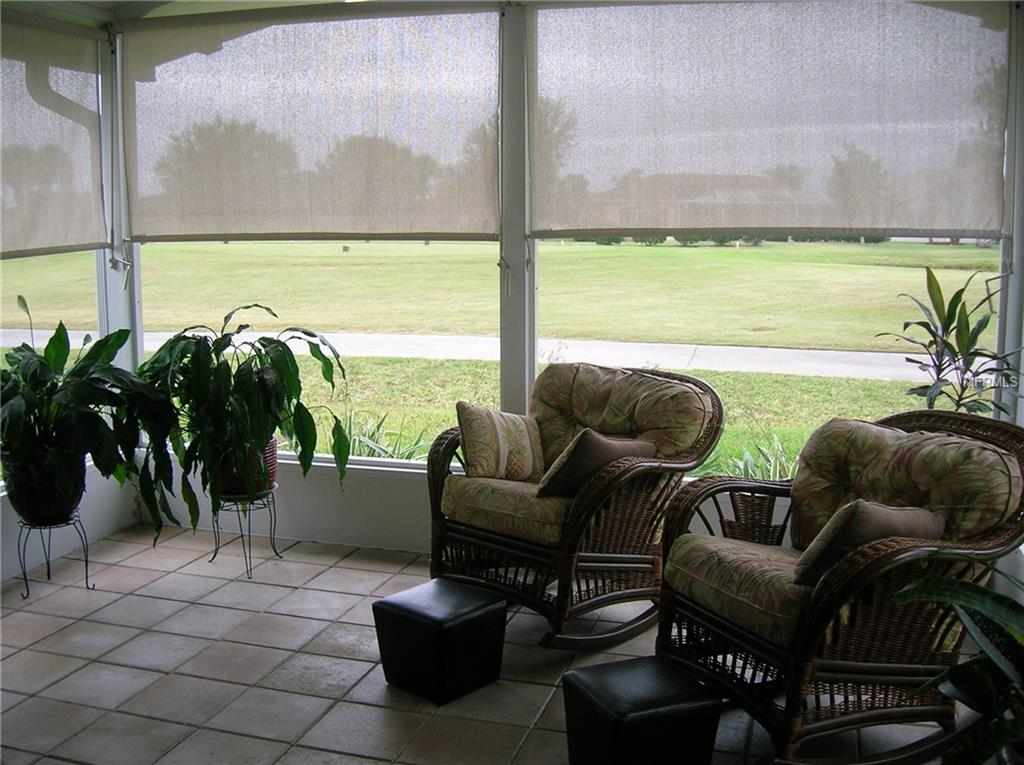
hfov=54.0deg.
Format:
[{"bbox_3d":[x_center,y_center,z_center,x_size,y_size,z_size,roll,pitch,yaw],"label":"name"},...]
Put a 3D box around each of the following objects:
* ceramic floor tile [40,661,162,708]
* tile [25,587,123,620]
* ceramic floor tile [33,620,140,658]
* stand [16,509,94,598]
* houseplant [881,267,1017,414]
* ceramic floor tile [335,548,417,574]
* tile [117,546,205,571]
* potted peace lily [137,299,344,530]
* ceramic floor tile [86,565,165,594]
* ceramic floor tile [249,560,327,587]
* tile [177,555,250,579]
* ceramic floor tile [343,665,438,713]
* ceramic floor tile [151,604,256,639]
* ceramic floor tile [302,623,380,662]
[{"bbox_3d":[-1.301,0.970,3.200,0.295,0.010,0.295,3,7,15],"label":"ceramic floor tile"},{"bbox_3d":[-1.797,0.907,4.125,0.320,0.010,0.320,2,8,15],"label":"tile"},{"bbox_3d":[-1.514,0.919,3.574,0.295,0.010,0.295,3,7,15],"label":"ceramic floor tile"},{"bbox_3d":[-1.920,0.707,4.202,0.290,0.330,0.290,2,8,16],"label":"stand"},{"bbox_3d":[1.716,0.251,3.944,0.600,1.400,0.580,2,8,15],"label":"houseplant"},{"bbox_3d":[-0.616,0.820,4.591,0.295,0.010,0.295,3,7,15],"label":"ceramic floor tile"},{"bbox_3d":[-1.622,0.830,4.685,0.315,0.012,0.315,2,8,16],"label":"tile"},{"bbox_3d":[-1.164,0.152,4.355,0.900,0.941,0.850,-1,7,-15],"label":"potted peace lily"},{"bbox_3d":[-1.721,0.874,4.428,0.320,0.010,0.320,2,8,15],"label":"ceramic floor tile"},{"bbox_3d":[-0.990,0.837,4.376,0.295,0.010,0.295,3,7,15],"label":"ceramic floor tile"},{"bbox_3d":[-1.340,0.854,4.643,0.320,0.010,0.320,2,8,15],"label":"tile"},{"bbox_3d":[-0.357,1.022,3.355,0.320,0.010,0.320,2,8,15],"label":"ceramic floor tile"},{"bbox_3d":[-1.197,0.941,3.934,0.320,0.010,0.320,2,8,15],"label":"ceramic floor tile"},{"bbox_3d":[-0.583,0.972,3.754,0.320,0.010,0.320,2,8,15],"label":"ceramic floor tile"}]

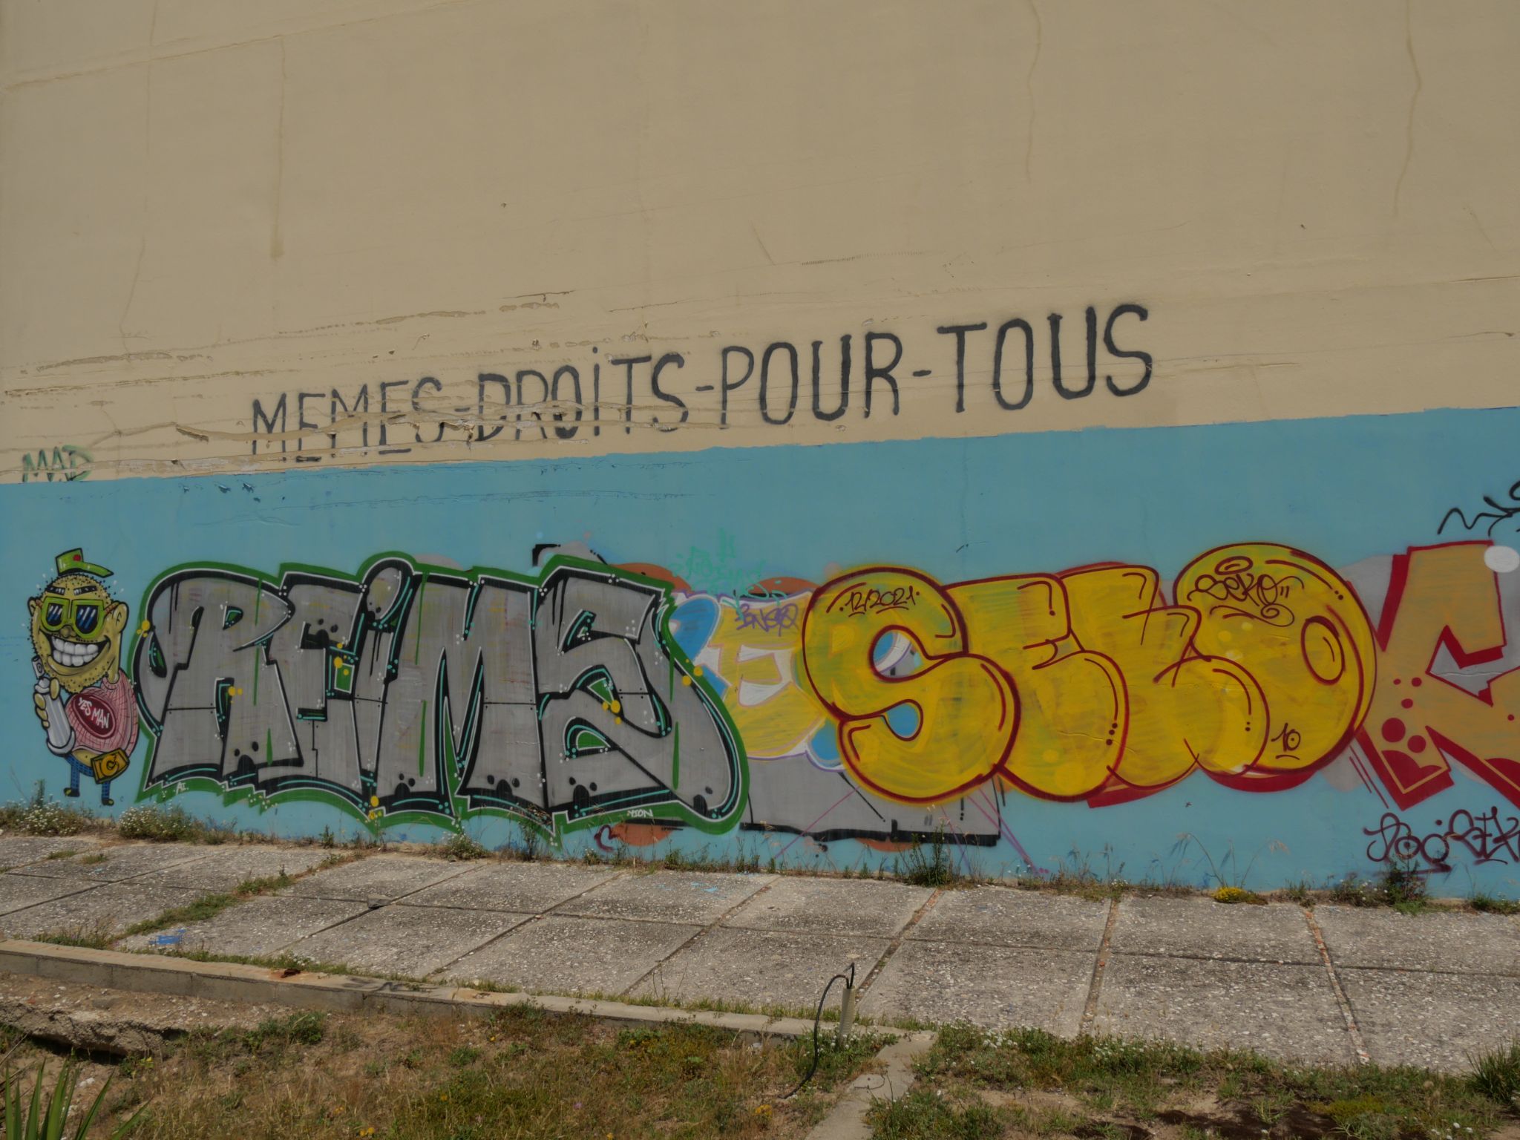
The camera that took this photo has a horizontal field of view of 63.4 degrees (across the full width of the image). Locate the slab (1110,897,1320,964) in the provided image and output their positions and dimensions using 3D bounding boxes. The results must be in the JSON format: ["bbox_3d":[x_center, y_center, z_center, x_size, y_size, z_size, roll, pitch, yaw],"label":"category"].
[{"bbox_3d":[2.185,1.768,5.937,0.894,0.080,1.076,-1,-2,18],"label":"slab"}]

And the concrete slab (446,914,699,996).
[{"bbox_3d":[-0.837,1.794,5.660,0.889,0.080,1.081,-1,-2,18],"label":"concrete slab"}]

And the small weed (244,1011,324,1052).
[{"bbox_3d":[-1.969,1.915,5.109,0.262,0.090,0.190,-1,-2,19],"label":"small weed"}]

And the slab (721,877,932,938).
[{"bbox_3d":[0.386,1.859,6.650,0.913,0.080,1.014,-2,-1,19],"label":"slab"}]

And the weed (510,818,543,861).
[{"bbox_3d":[-1.499,1.756,7.973,0.183,0.250,0.120,-1,-2,19],"label":"weed"}]

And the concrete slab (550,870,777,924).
[{"bbox_3d":[-0.540,1.884,6.954,0.925,0.080,1.027,-2,-1,19],"label":"concrete slab"}]

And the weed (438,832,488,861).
[{"bbox_3d":[-1.947,1.819,8.095,0.286,0.150,0.170,-1,-2,19],"label":"weed"}]

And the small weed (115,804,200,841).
[{"bbox_3d":[-4.076,1.748,8.570,0.536,0.232,0.280,-1,-2,18],"label":"small weed"}]

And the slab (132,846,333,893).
[{"bbox_3d":[-3.221,1.869,7.566,0.911,0.080,1.069,-1,-2,18],"label":"slab"}]

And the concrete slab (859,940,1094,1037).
[{"bbox_3d":[0.934,1.761,5.119,0.871,0.080,1.110,-1,-2,18],"label":"concrete slab"}]

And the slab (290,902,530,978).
[{"bbox_3d":[-1.779,1.905,6.257,0.892,0.080,0.998,-2,-1,19],"label":"slab"}]

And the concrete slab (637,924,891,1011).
[{"bbox_3d":[0.057,1.853,5.627,0.925,0.080,1.093,-2,-1,19],"label":"concrete slab"}]

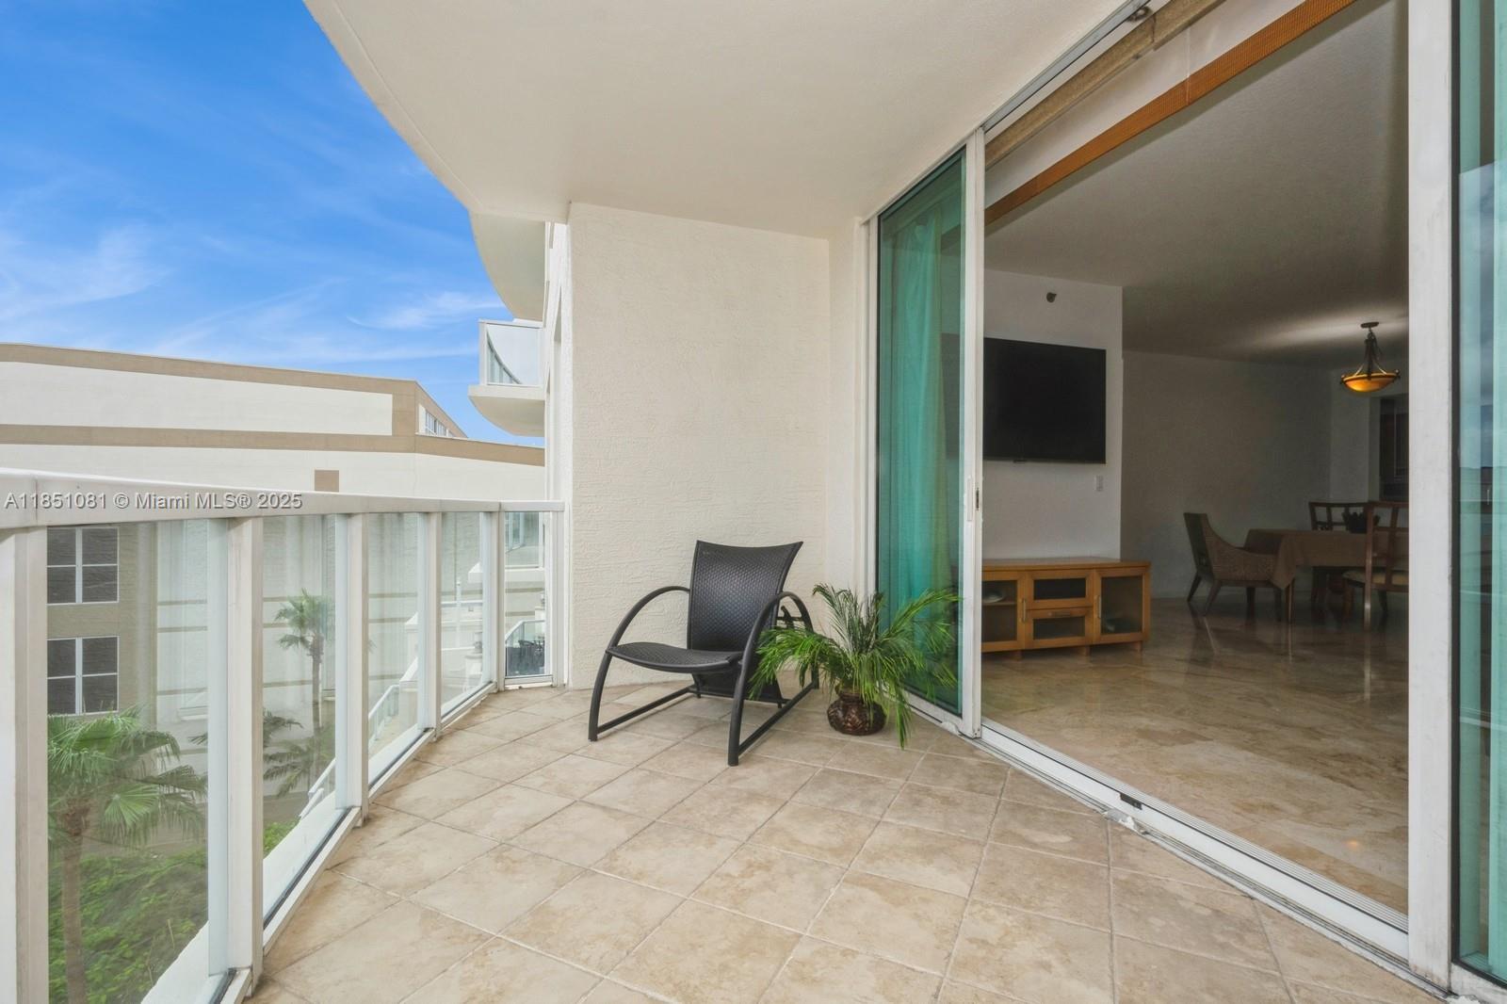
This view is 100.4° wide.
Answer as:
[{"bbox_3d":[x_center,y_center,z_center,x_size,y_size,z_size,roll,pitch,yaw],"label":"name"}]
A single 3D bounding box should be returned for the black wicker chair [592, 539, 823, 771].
[{"bbox_3d":[-0.185,0.638,3.162,0.695,0.840,1.080,0,0,22],"label":"black wicker chair"}]

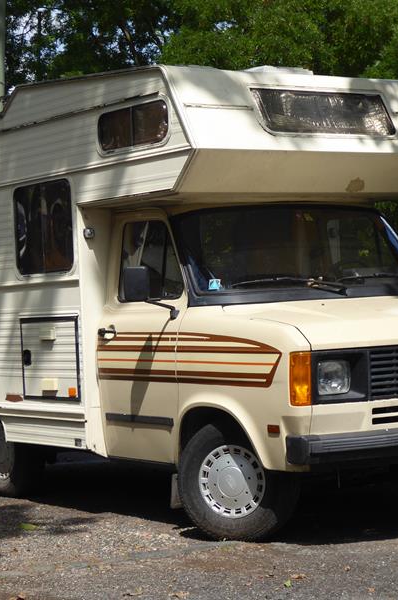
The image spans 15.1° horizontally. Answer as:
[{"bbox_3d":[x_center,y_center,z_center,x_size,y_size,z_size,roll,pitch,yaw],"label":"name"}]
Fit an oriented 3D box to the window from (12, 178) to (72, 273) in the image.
[{"bbox_3d":[-1.005,-0.463,9.673,0.050,0.568,0.763,-3,0,-34],"label":"window"}]

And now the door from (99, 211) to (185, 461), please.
[{"bbox_3d":[-0.312,0.219,8.919,0.160,1.470,0.980,-3,0,-34],"label":"door"}]

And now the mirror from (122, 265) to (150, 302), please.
[{"bbox_3d":[-0.352,-0.093,8.458,0.140,0.195,0.060,-3,0,-34],"label":"mirror"}]

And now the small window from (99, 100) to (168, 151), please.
[{"bbox_3d":[-0.389,-1.007,8.720,0.050,0.240,0.741,-3,0,-34],"label":"small window"}]

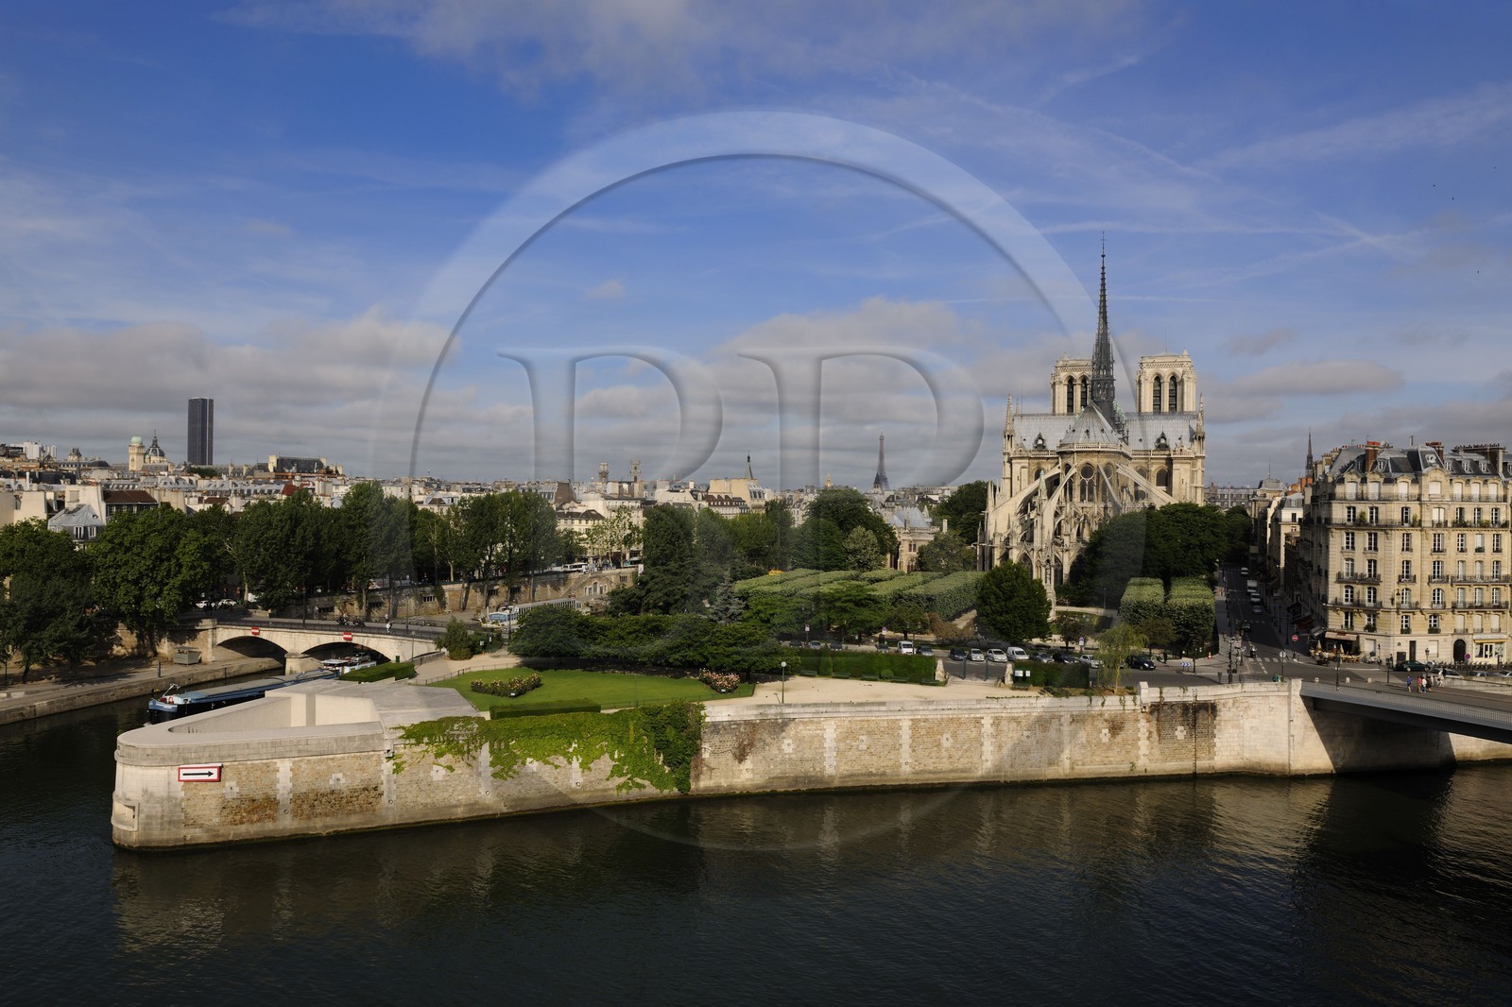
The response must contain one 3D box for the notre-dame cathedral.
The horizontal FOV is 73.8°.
[{"bbox_3d":[99.758,-26.995,287.678,48.000,95.000,128.000,1,0,25],"label":"notre-dame cathedral"}]

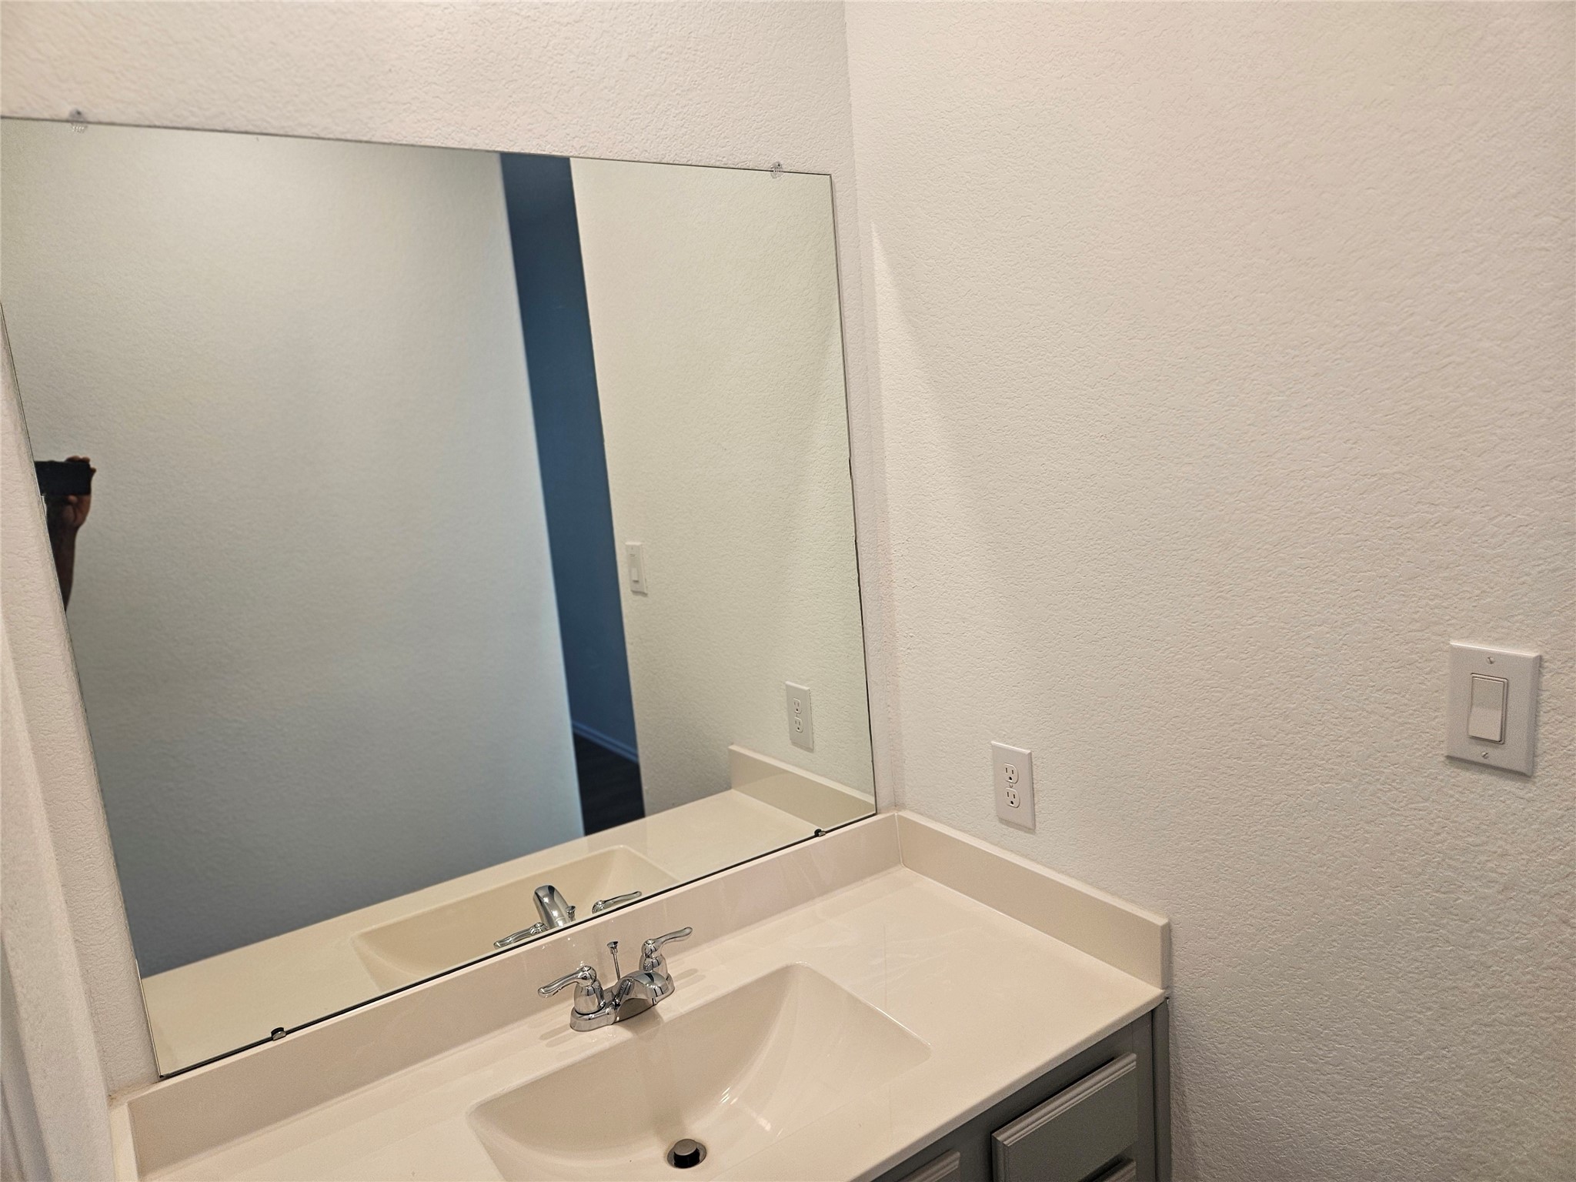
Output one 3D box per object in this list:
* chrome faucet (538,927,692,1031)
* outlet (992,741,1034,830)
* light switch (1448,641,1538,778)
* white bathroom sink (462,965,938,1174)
[{"bbox_3d":[-0.213,0.556,1.459,0.245,0.103,0.141,-11,12,-34],"label":"chrome faucet"},{"bbox_3d":[0.351,0.304,1.632,0.008,0.124,0.079,-11,12,-34],"label":"outlet"},{"bbox_3d":[0.706,0.119,1.053,0.010,0.124,0.079,-11,12,-34],"label":"light switch"},{"bbox_3d":[-0.102,0.693,1.340,0.519,0.142,0.305,-11,12,-34],"label":"white bathroom sink"}]

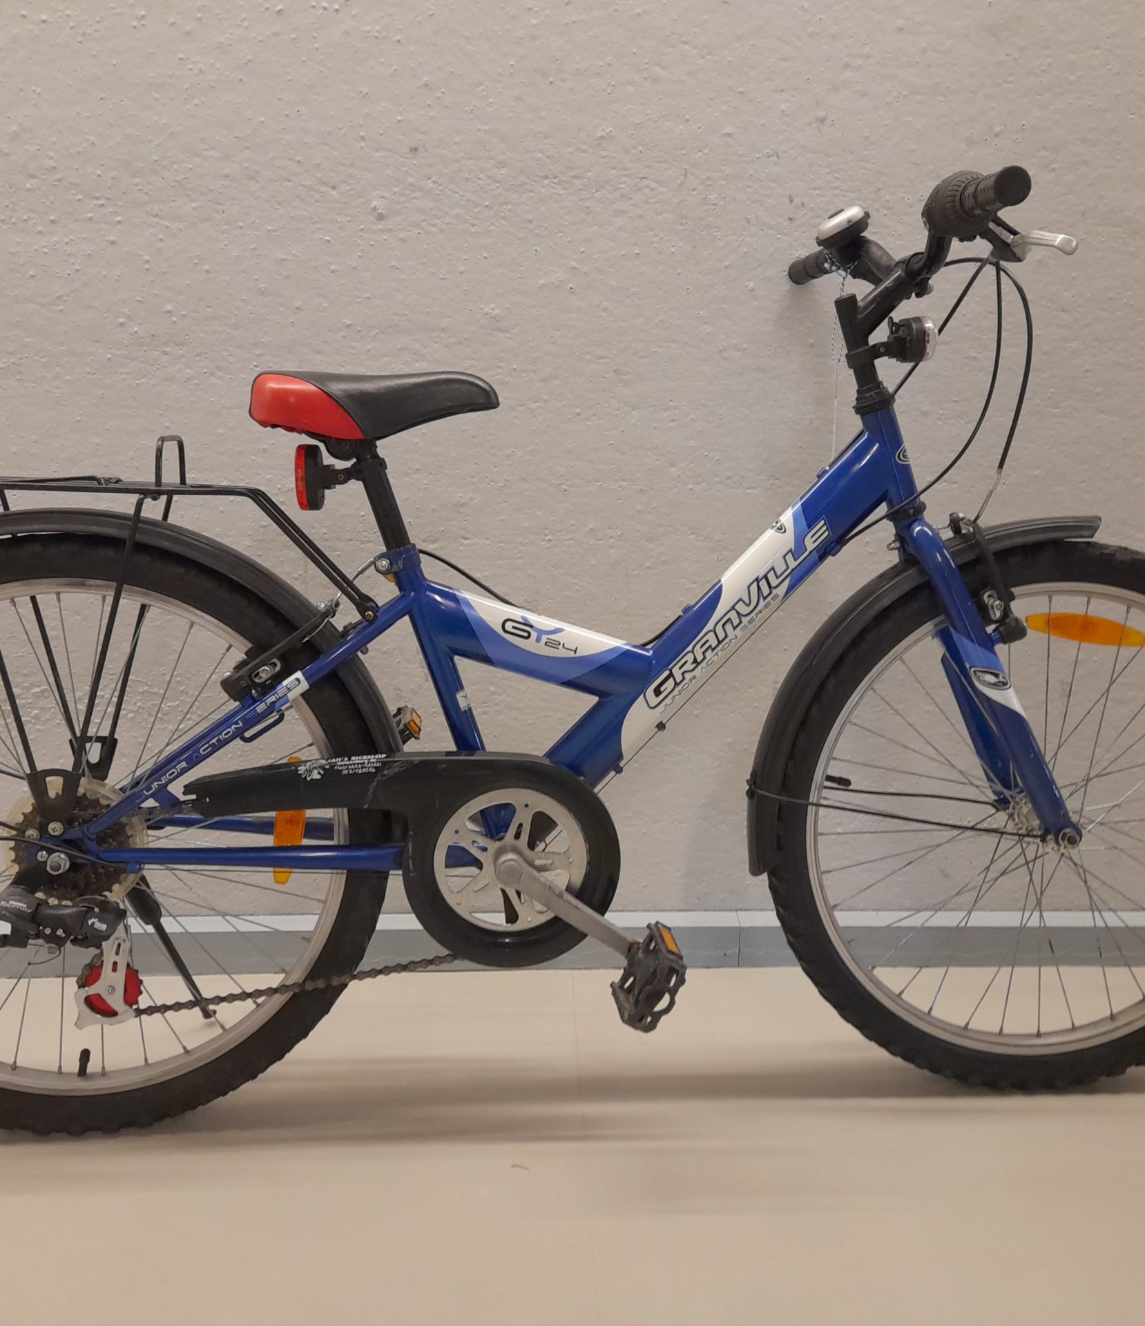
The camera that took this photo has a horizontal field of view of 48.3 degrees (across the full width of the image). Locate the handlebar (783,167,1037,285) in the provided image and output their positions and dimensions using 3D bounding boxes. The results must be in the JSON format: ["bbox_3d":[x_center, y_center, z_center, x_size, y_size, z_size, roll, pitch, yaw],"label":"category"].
[{"bbox_3d":[0.316,-0.409,1.251,0.090,0.080,0.590,0,9,-7],"label":"handlebar"}]

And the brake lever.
[{"bbox_3d":[0.385,-0.354,1.059,0.058,0.045,0.125,0,9,-7],"label":"brake lever"}]

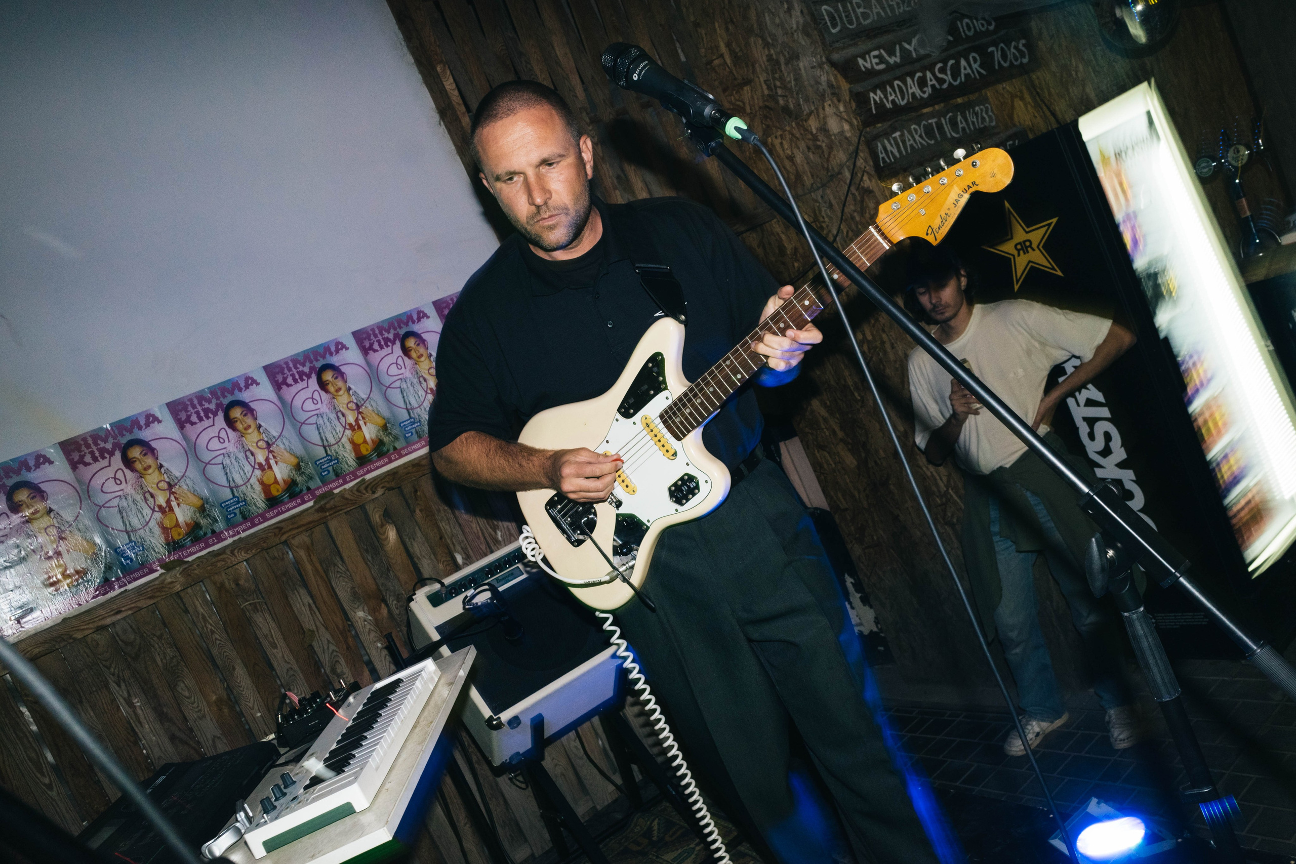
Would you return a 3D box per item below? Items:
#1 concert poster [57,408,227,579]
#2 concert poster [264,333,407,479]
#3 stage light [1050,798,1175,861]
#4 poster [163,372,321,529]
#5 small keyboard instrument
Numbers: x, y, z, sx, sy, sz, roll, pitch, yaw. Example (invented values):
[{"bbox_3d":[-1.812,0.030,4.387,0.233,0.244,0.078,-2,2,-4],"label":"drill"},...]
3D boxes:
[{"bbox_3d":[-1.390,0.163,2.795,0.295,0.407,0.008,-27,6,-32],"label":"concert poster"},{"bbox_3d":[-0.952,-0.064,3.099,0.295,0.407,0.008,-27,6,-32],"label":"concert poster"},{"bbox_3d":[1.002,0.901,2.151,0.153,0.075,0.224,-37,16,-13],"label":"stage light"},{"bbox_3d":[-1.171,0.050,2.947,0.295,0.407,0.008,-27,6,-32],"label":"poster"},{"bbox_3d":[-0.405,0.431,1.412,0.147,0.040,0.485,-25,5,0],"label":"small keyboard instrument"}]

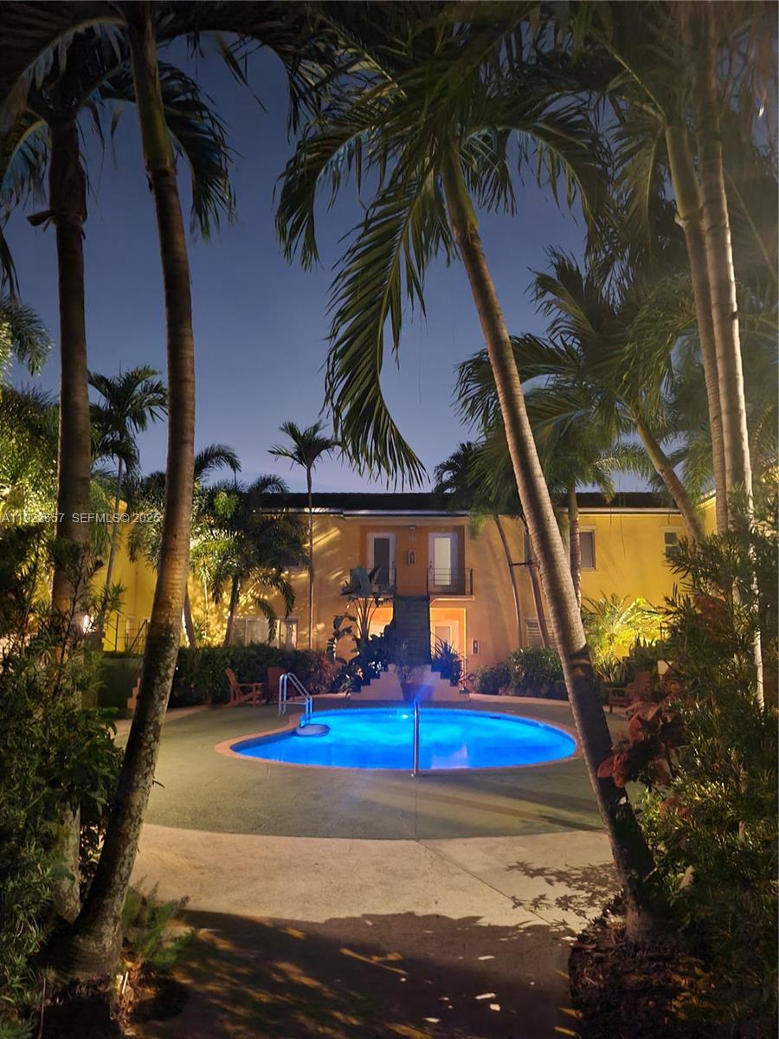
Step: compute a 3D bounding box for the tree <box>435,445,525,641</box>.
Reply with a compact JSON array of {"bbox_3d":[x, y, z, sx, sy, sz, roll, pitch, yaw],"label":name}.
[{"bbox_3d":[2.739,1.327,23.572,2.834,7.537,2.834,0,-9,0],"label":"tree"}]

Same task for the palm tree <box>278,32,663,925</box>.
[{"bbox_3d":[0.527,-0.508,5.086,2.561,5.750,2.500,0,-9,0],"label":"palm tree"}]

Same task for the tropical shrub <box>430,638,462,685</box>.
[{"bbox_3d":[1.641,4.149,22.228,0.933,1.450,0.933,0,-9,0],"label":"tropical shrub"}]

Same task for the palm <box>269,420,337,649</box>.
[{"bbox_3d":[-2.724,0.977,24.132,2.220,8.399,2.220,0,-9,0],"label":"palm"}]

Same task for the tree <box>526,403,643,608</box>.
[{"bbox_3d":[5.194,0.679,20.333,3.532,7.834,3.532,0,-9,0],"label":"tree"}]

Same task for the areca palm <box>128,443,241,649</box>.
[{"bbox_3d":[-5.990,1.328,22.560,3.457,7.227,3.457,0,-9,0],"label":"areca palm"}]

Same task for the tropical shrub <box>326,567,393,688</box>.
[{"bbox_3d":[-0.846,3.111,22.084,1.912,3.559,1.721,0,-9,0],"label":"tropical shrub"}]

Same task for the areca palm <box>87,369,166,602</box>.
[{"bbox_3d":[-7.246,0.179,21.219,2.372,9.092,2.372,0,-9,0],"label":"areca palm"}]

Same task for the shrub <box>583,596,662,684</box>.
[{"bbox_3d":[6.478,3.440,21.730,2.331,2.701,2.331,0,-9,0],"label":"shrub"}]

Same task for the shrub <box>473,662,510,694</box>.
[{"bbox_3d":[2.799,4.338,21.288,1.091,0.891,1.091,0,-9,0],"label":"shrub"}]

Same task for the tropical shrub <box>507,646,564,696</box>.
[{"bbox_3d":[4.035,4.068,20.925,1.685,1.316,1.685,0,-9,0],"label":"tropical shrub"}]

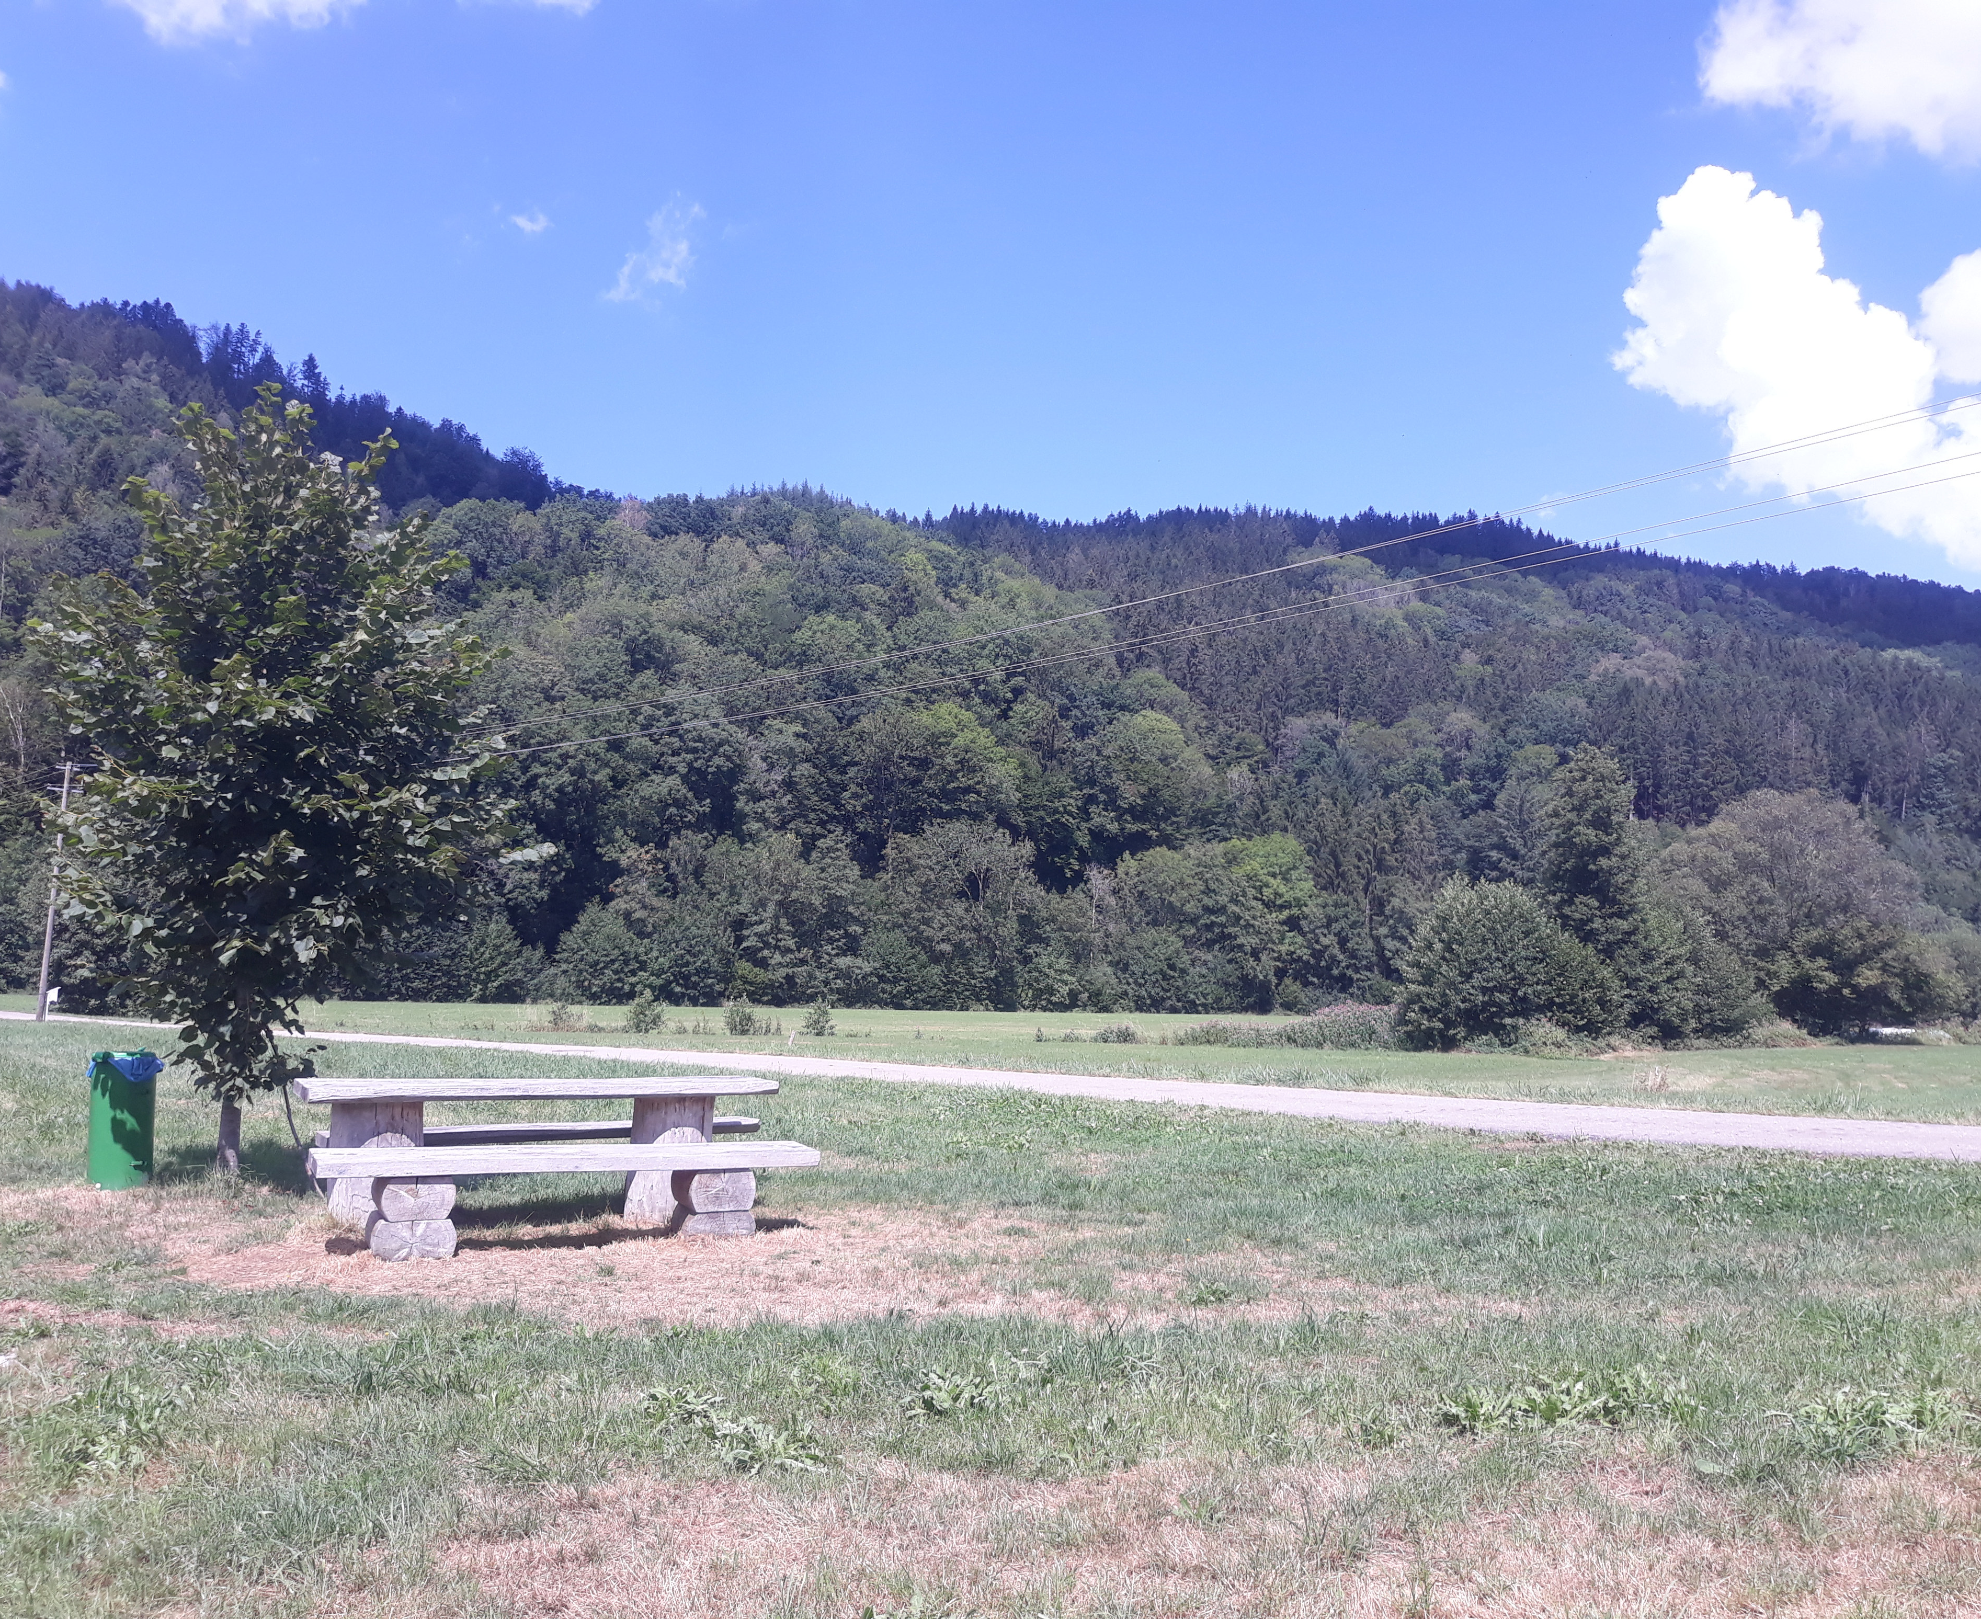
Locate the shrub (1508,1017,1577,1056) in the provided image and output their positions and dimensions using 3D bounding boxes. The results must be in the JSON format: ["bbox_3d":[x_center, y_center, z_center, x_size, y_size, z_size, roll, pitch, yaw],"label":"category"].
[{"bbox_3d":[11.212,4.628,34.231,1.406,0.782,1.200,1,-5,0],"label":"shrub"}]

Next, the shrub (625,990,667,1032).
[{"bbox_3d":[-9.255,5.407,45.182,1.176,1.168,1.150,1,-5,0],"label":"shrub"}]

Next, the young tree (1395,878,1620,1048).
[{"bbox_3d":[11.487,3.415,37.358,4.978,3.802,4.600,1,-5,0],"label":"young tree"}]

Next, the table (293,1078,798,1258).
[{"bbox_3d":[-2.400,1.868,9.159,2.519,0.761,1.836,4,-6,-26],"label":"table"}]

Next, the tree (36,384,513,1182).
[{"bbox_3d":[-4.892,-0.271,11.452,3.208,5.375,3.000,1,-5,0],"label":"tree"}]

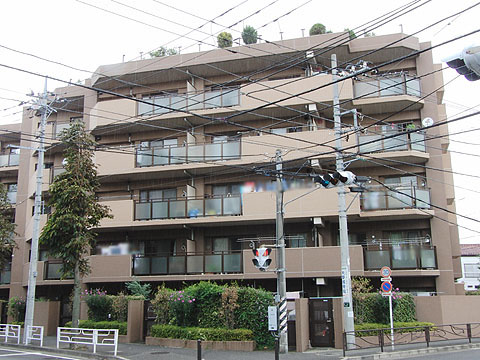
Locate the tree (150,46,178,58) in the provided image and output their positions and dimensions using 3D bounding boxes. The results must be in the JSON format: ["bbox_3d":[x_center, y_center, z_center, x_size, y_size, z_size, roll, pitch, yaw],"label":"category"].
[{"bbox_3d":[-4.446,-7.232,32.973,1.650,1.100,1.300,-4,-13,16],"label":"tree"}]

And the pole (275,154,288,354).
[{"bbox_3d":[1.517,2.455,20.706,0.300,7.420,0.300,-1,-12,0],"label":"pole"}]

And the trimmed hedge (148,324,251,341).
[{"bbox_3d":[-1.584,6.112,22.781,5.785,0.470,0.550,-13,-17,43],"label":"trimmed hedge"}]

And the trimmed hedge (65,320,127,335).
[{"bbox_3d":[-6.762,6.950,26.652,3.500,0.650,0.800,-8,-14,29],"label":"trimmed hedge"}]

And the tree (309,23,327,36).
[{"bbox_3d":[4.122,-7.825,30.205,0.920,1.050,0.920,-4,-13,15],"label":"tree"}]

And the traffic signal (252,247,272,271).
[{"bbox_3d":[0.802,2.809,20.268,0.680,0.850,0.500,-1,-12,0],"label":"traffic signal"}]

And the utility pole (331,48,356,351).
[{"bbox_3d":[4.155,0.548,23.042,0.360,12.110,0.360,-1,-12,0],"label":"utility pole"}]

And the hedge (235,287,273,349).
[{"bbox_3d":[0.588,5.336,21.967,1.300,2.300,0.900,-6,-13,24],"label":"hedge"}]

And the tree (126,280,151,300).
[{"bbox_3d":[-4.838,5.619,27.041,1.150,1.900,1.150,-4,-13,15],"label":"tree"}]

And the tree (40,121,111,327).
[{"bbox_3d":[-7.042,2.090,24.024,2.800,9.640,2.700,-1,-12,0],"label":"tree"}]

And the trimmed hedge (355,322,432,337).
[{"bbox_3d":[6.211,6.058,23.106,4.675,0.460,0.550,8,-15,-34],"label":"trimmed hedge"}]

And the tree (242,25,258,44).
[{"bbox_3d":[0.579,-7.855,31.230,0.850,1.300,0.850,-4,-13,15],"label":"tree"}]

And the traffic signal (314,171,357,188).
[{"bbox_3d":[3.267,-0.007,19.345,0.550,0.450,1.220,10,-17,-42],"label":"traffic signal"}]

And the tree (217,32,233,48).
[{"bbox_3d":[-0.867,-7.715,31.942,0.880,1.250,0.880,-1,-12,0],"label":"tree"}]

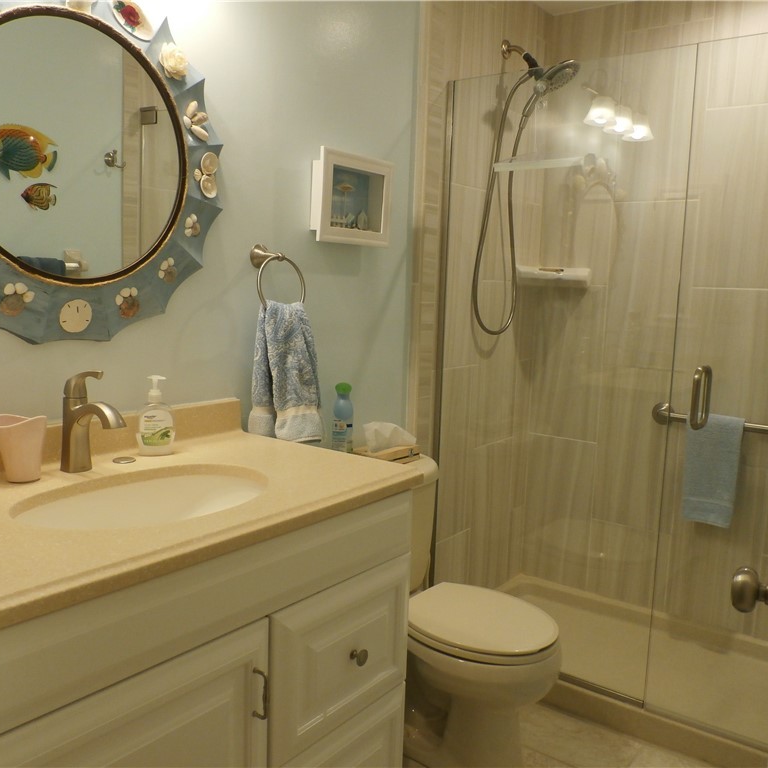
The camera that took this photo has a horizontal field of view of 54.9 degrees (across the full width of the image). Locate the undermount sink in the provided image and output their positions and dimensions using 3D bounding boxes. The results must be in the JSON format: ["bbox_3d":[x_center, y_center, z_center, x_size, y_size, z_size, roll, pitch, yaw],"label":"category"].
[{"bbox_3d":[-0.380,0.253,1.222,0.325,0.150,0.440,7,8,36],"label":"undermount sink"}]

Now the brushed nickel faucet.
[{"bbox_3d":[-0.510,0.070,1.304,0.155,0.187,0.048,7,8,36],"label":"brushed nickel faucet"}]

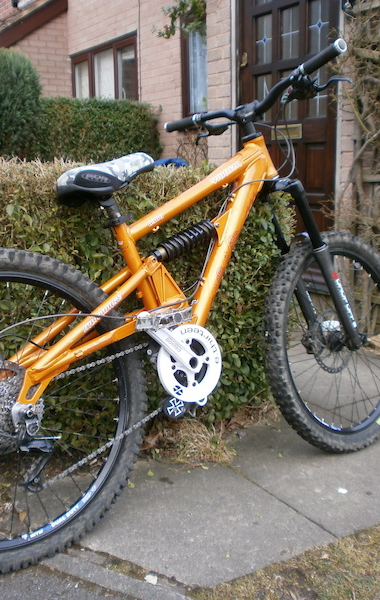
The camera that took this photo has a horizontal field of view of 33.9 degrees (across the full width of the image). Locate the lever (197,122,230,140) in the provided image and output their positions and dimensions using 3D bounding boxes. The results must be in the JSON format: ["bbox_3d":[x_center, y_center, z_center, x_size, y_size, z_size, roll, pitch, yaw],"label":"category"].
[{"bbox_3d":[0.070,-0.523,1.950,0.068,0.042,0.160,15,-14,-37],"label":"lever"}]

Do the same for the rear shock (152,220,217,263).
[{"bbox_3d":[-0.012,-0.153,1.608,0.230,0.057,0.057,-33,15,-33],"label":"rear shock"}]

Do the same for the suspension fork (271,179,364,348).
[{"bbox_3d":[0.371,-0.087,1.876,0.085,0.560,0.175,-37,19,-33],"label":"suspension fork"}]

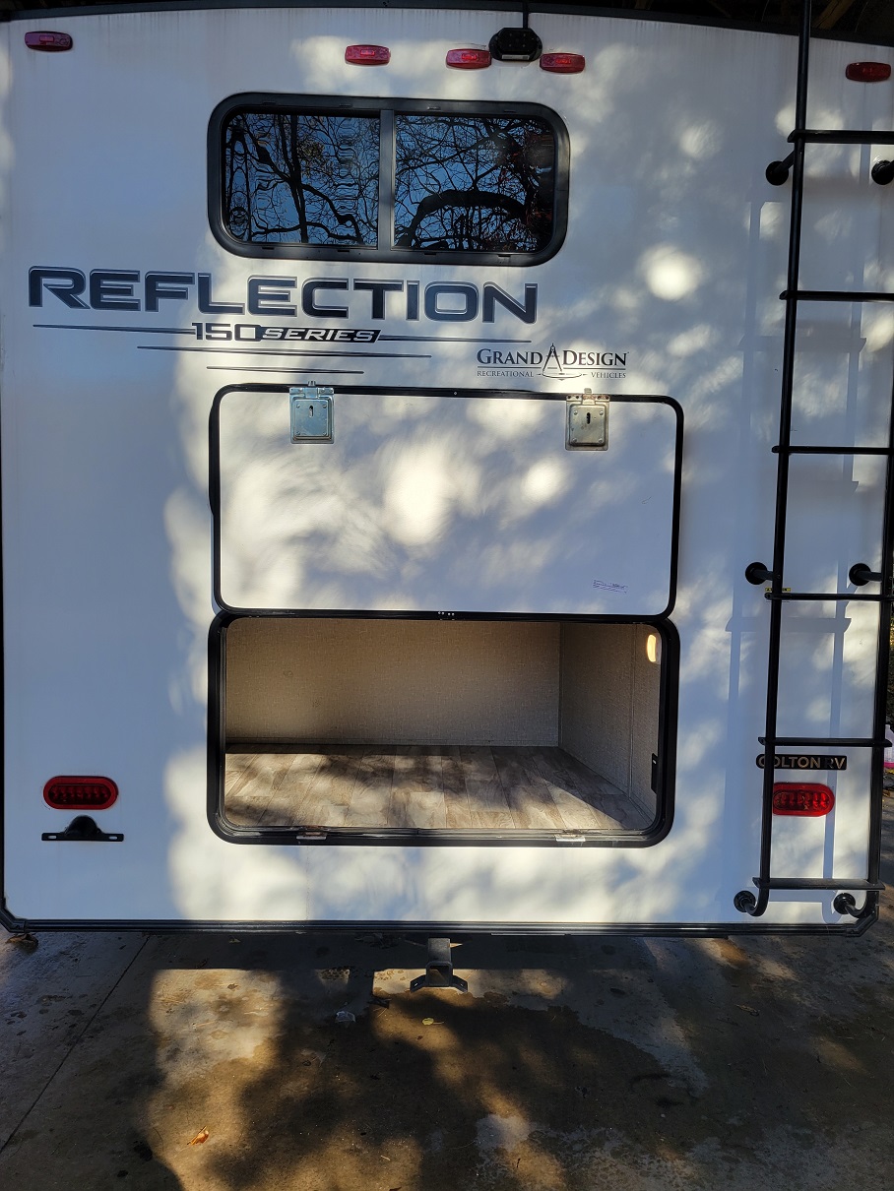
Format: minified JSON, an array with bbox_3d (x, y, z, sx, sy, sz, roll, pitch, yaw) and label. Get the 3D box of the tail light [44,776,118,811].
[{"bbox_3d":[-0.989,0.534,2.420,0.198,0.093,0.030,1,3,-2],"label":"tail light"}]

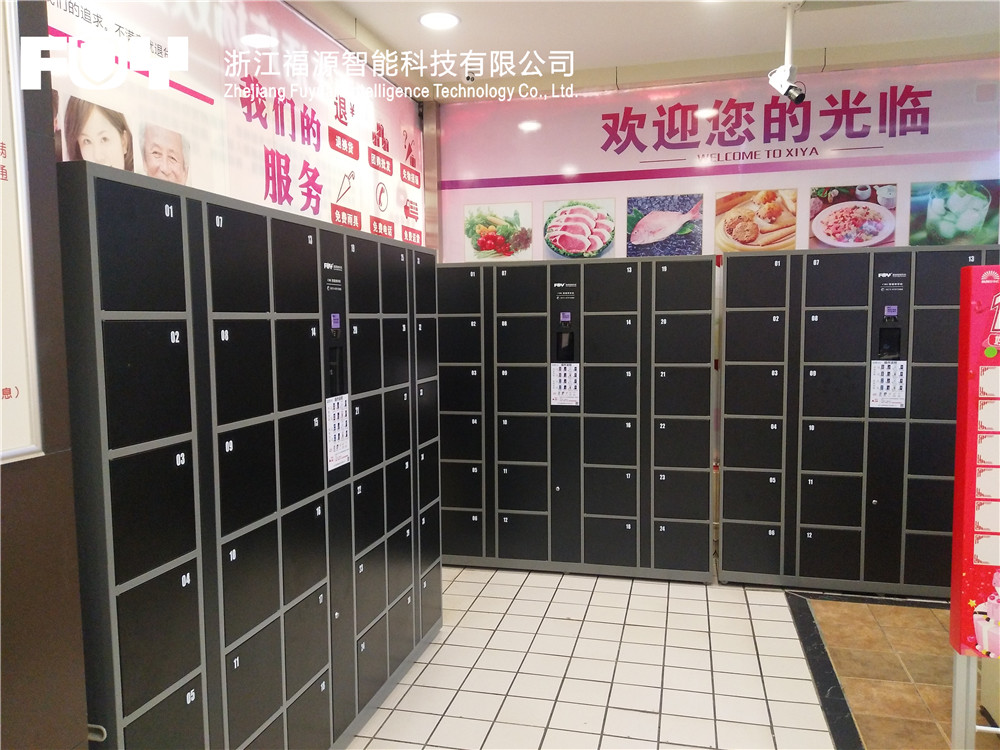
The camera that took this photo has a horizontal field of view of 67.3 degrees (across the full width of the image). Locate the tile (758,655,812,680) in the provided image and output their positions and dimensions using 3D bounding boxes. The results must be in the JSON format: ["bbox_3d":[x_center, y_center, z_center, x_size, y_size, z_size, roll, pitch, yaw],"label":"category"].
[{"bbox_3d":[1.222,1.262,3.231,0.197,0.010,0.197,1,5,14],"label":"tile"}]

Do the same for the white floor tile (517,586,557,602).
[{"bbox_3d":[0.199,1.196,4.085,0.197,0.010,0.197,1,5,14],"label":"white floor tile"}]

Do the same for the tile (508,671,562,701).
[{"bbox_3d":[0.150,1.284,3.087,0.197,0.010,0.197,1,5,14],"label":"tile"}]

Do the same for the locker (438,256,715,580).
[{"bbox_3d":[0.431,0.242,4.509,1.630,1.818,0.460,0,5,13],"label":"locker"}]

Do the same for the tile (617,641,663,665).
[{"bbox_3d":[0.634,1.249,3.360,0.196,0.010,0.196,1,5,14],"label":"tile"}]

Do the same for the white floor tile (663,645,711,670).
[{"bbox_3d":[0.831,1.256,3.326,0.195,0.010,0.195,0,5,14],"label":"white floor tile"}]

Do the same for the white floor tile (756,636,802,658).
[{"bbox_3d":[1.264,1.238,3.408,0.196,0.010,0.196,1,5,14],"label":"white floor tile"}]

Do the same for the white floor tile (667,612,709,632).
[{"bbox_3d":[0.930,1.227,3.717,0.197,0.010,0.197,1,5,14],"label":"white floor tile"}]

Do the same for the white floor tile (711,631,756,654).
[{"bbox_3d":[1.084,1.252,3.493,0.196,0.010,0.196,1,5,14],"label":"white floor tile"}]

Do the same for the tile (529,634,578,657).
[{"bbox_3d":[0.251,1.261,3.495,0.196,0.010,0.196,1,5,14],"label":"tile"}]

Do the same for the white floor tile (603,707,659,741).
[{"bbox_3d":[0.488,1.296,2.780,0.196,0.010,0.196,1,5,14],"label":"white floor tile"}]

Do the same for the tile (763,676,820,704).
[{"bbox_3d":[1.173,1.276,3.035,0.195,0.010,0.195,0,5,14],"label":"tile"}]

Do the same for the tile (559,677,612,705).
[{"bbox_3d":[0.345,1.286,3.038,0.197,0.010,0.197,1,5,14],"label":"tile"}]

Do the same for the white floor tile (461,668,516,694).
[{"bbox_3d":[-0.045,1.282,3.136,0.197,0.010,0.197,1,5,14],"label":"white floor tile"}]

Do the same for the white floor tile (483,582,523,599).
[{"bbox_3d":[0.005,1.195,4.134,0.197,0.010,0.197,1,5,14],"label":"white floor tile"}]

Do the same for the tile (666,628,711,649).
[{"bbox_3d":[0.877,1.235,3.503,0.197,0.010,0.197,1,5,14],"label":"tile"}]

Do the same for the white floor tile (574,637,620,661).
[{"bbox_3d":[0.440,1.247,3.409,0.196,0.010,0.196,1,5,14],"label":"white floor tile"}]

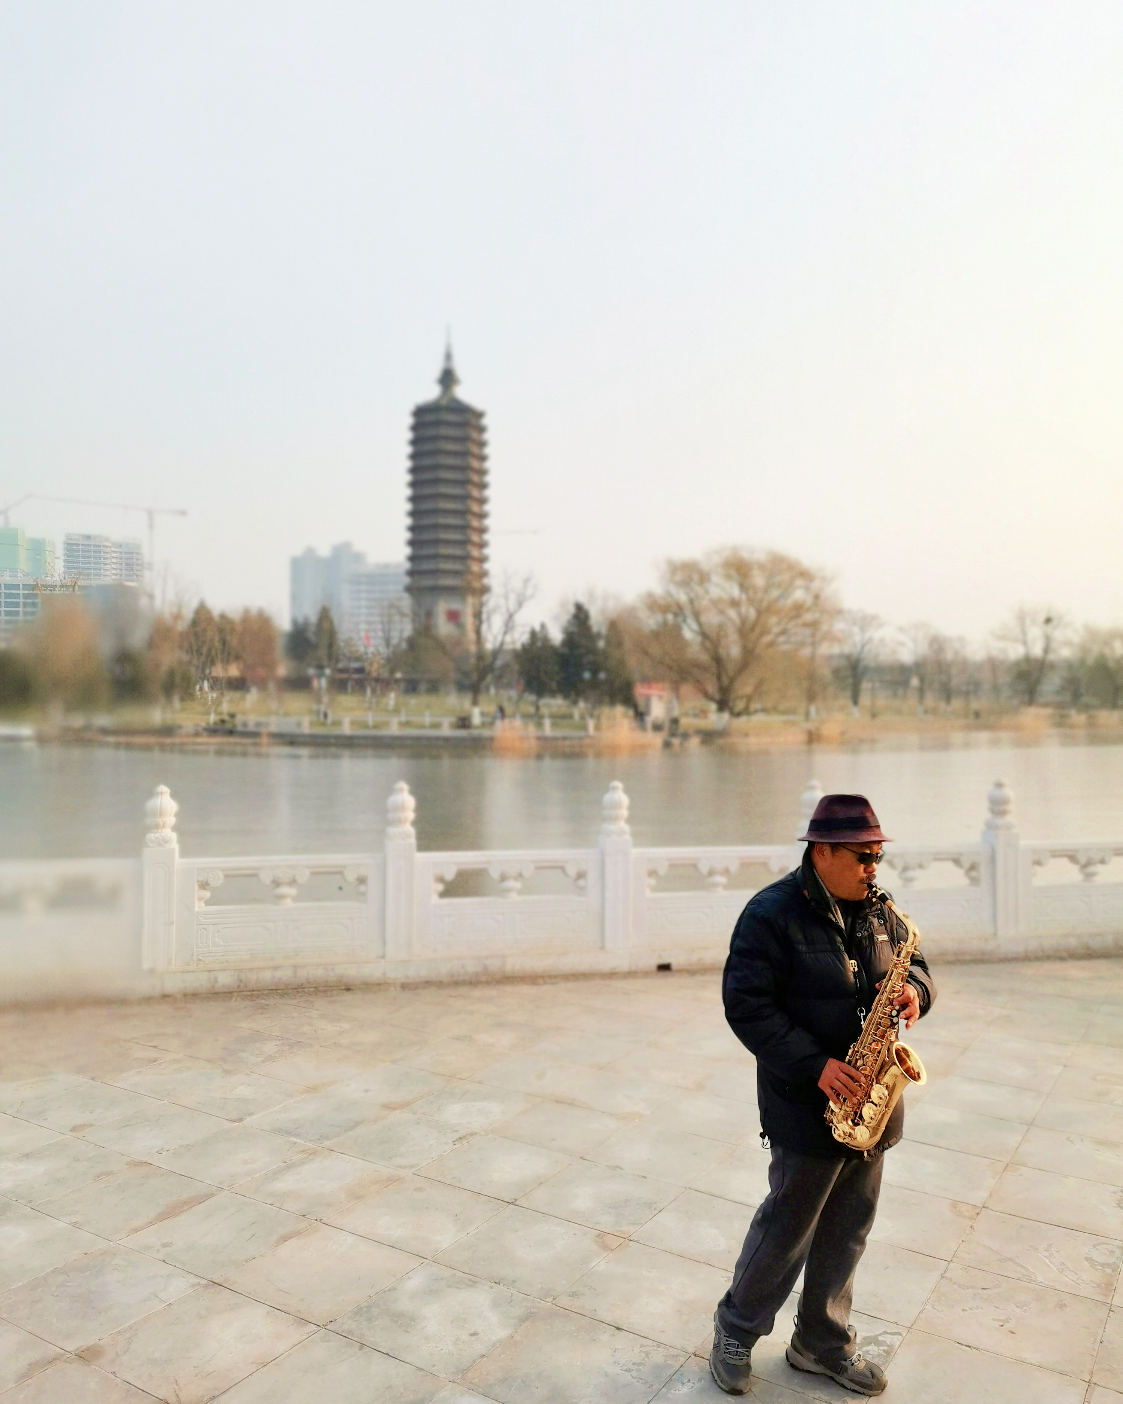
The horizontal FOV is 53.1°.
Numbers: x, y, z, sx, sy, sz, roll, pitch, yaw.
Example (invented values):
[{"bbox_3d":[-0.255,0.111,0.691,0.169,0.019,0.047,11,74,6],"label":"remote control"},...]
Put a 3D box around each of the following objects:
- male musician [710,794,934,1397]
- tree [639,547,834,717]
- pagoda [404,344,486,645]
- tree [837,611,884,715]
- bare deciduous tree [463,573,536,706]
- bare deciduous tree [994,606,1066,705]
[{"bbox_3d":[0.749,1.112,3.220,0.600,1.691,0.520,0,0,-38],"label":"male musician"},{"bbox_3d":[12.399,-4.618,80.000,13.700,12.815,12.500,0,0,0],"label":"tree"},{"bbox_3d":[-18.052,-31.382,178.000,12.800,55.544,12.800,0,0,-14],"label":"pagoda"},{"bbox_3d":[31.891,-4.119,120.000,5.300,11.358,5.300,0,0,0],"label":"tree"},{"bbox_3d":[-4.965,-4.160,86.000,5.800,11.450,5.500,0,0,0],"label":"bare deciduous tree"},{"bbox_3d":[54.155,-5.071,130.000,8.400,11.899,8.000,0,0,0],"label":"bare deciduous tree"}]

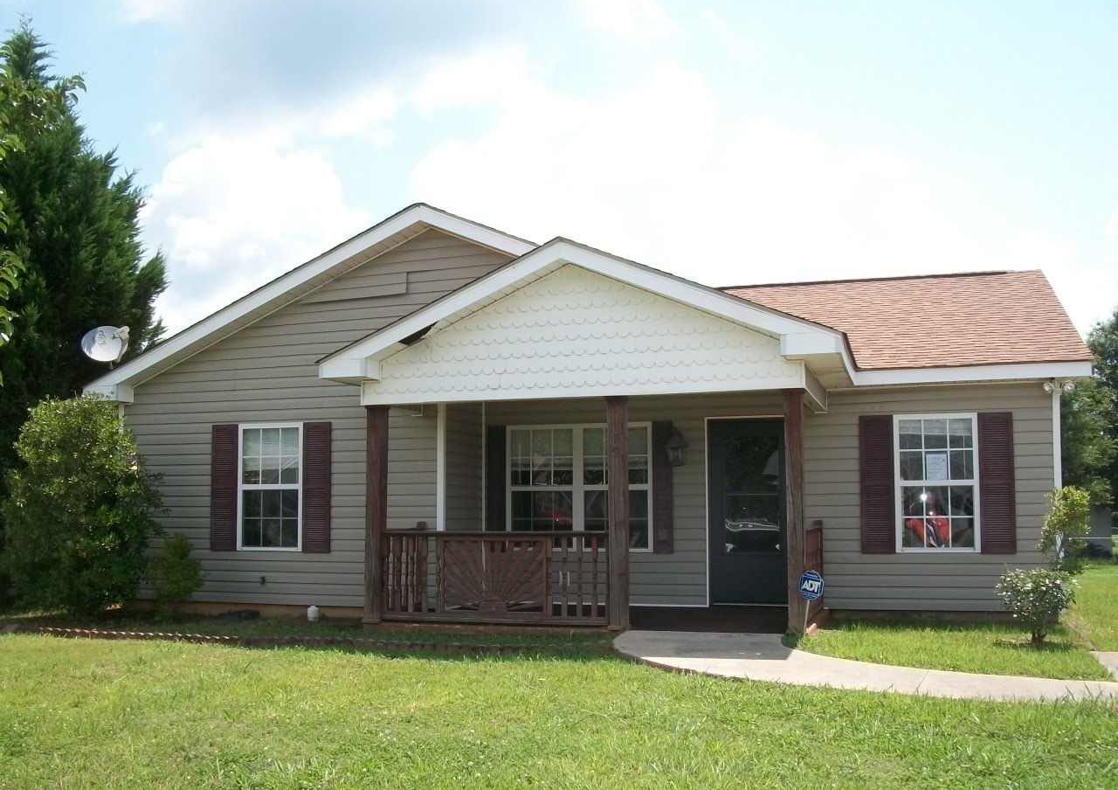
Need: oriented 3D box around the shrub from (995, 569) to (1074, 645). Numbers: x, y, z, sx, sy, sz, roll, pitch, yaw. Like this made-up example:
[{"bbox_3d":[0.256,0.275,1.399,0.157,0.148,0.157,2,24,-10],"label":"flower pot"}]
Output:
[{"bbox_3d":[4.115,1.825,8.942,0.720,0.700,0.680,-2,-6,19],"label":"shrub"}]

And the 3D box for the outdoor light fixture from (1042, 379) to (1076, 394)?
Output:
[{"bbox_3d":[5.107,-0.085,10.557,0.330,0.160,0.200,-2,-6,19],"label":"outdoor light fixture"}]

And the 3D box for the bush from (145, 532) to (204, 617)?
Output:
[{"bbox_3d":[-4.458,2.080,11.976,0.660,1.000,0.620,-2,-6,19],"label":"bush"}]

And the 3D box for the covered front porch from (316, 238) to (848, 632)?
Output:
[{"bbox_3d":[0.454,0.517,10.767,5.130,3.700,2.780,-2,-6,19],"label":"covered front porch"}]

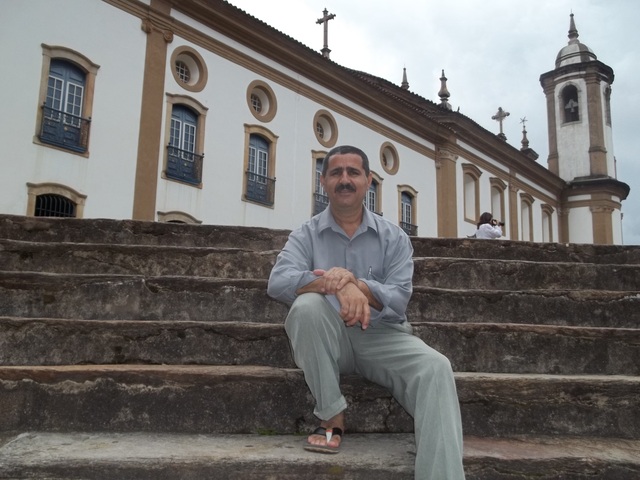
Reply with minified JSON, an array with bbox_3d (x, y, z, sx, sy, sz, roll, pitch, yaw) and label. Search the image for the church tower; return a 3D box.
[{"bbox_3d":[20.549,-5.015,47.702,5.800,28.000,5.800,-9,-15,41],"label":"church tower"}]

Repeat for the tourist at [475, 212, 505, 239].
[{"bbox_3d":[2.835,0.340,10.119,0.500,1.640,0.500,5,-12,-19],"label":"tourist"}]

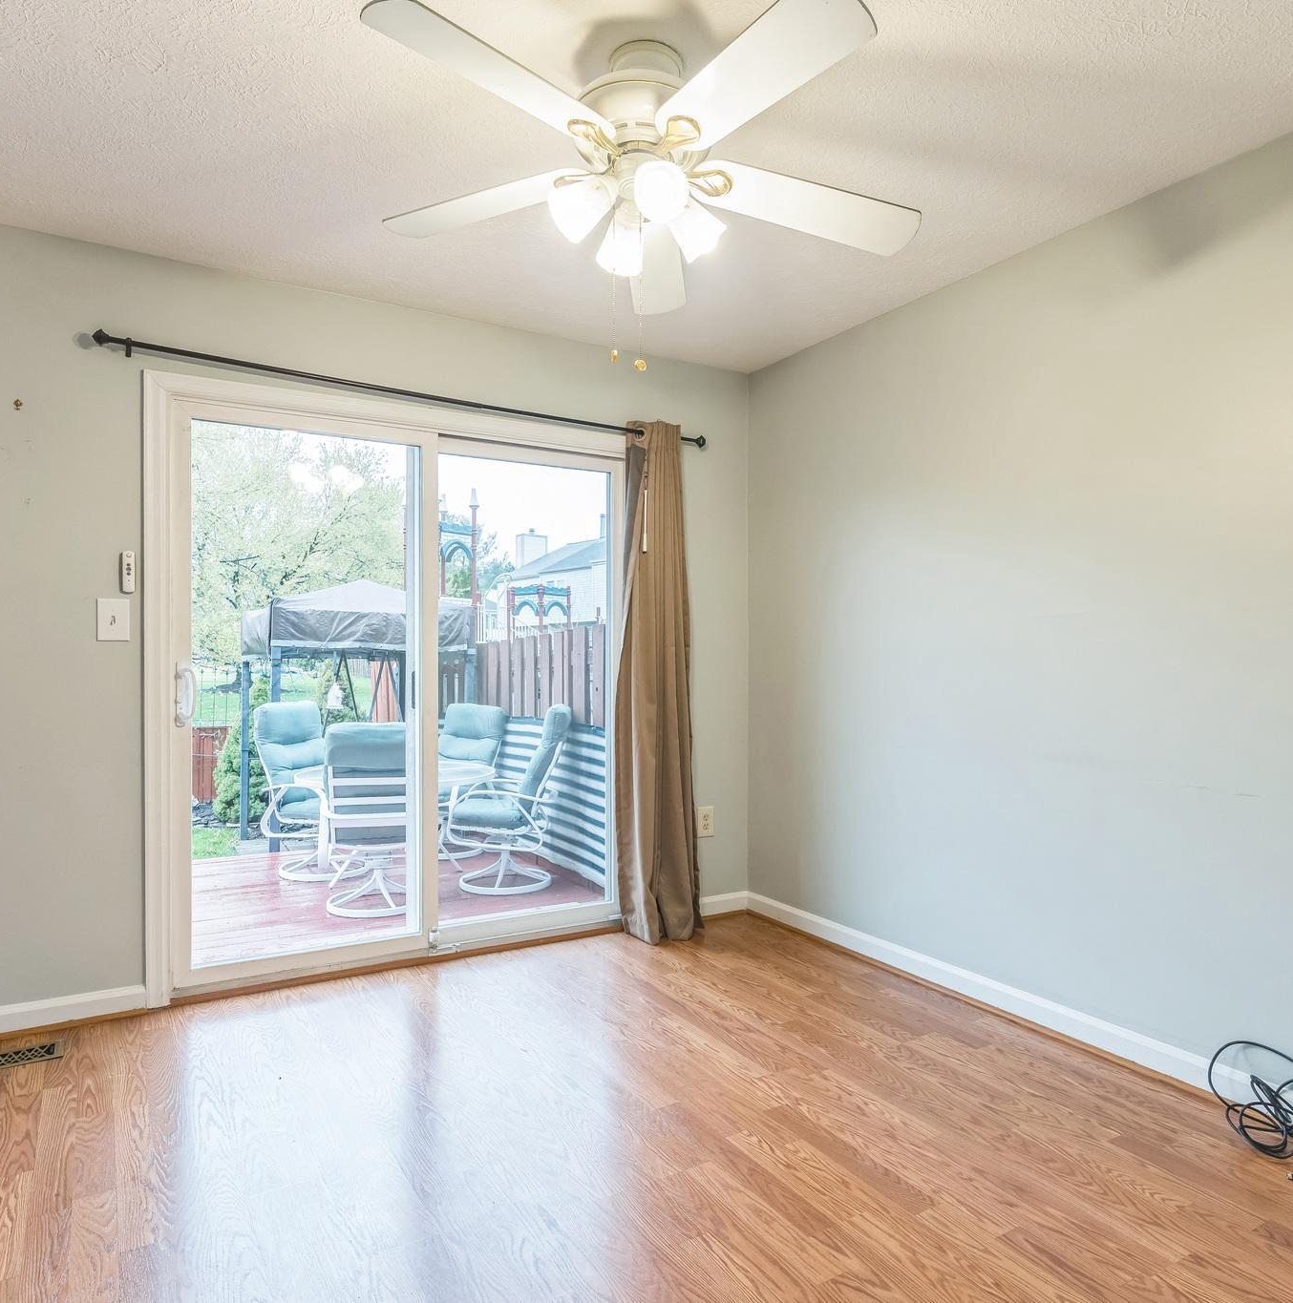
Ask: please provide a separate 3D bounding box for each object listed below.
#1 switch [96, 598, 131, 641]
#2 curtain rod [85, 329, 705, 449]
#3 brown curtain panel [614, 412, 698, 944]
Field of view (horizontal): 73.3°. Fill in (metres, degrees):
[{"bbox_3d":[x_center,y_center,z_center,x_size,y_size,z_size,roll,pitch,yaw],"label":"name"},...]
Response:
[{"bbox_3d":[-1.685,-0.100,2.750,0.087,0.132,0.014,1,-1,-30],"label":"switch"},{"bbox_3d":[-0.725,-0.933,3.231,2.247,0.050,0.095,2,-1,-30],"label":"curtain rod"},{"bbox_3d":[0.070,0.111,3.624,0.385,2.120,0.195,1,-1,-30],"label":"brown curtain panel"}]

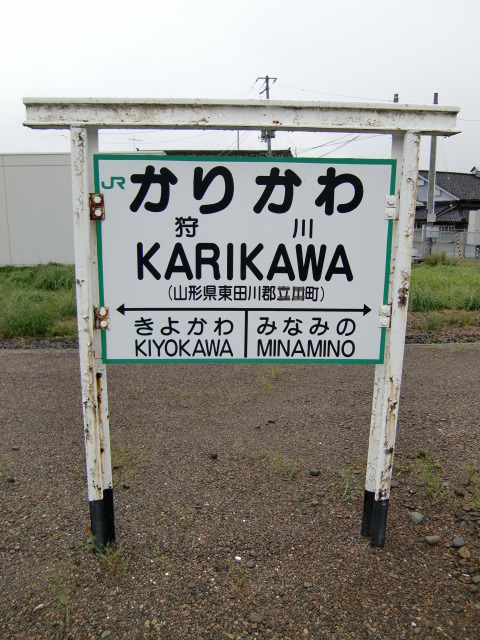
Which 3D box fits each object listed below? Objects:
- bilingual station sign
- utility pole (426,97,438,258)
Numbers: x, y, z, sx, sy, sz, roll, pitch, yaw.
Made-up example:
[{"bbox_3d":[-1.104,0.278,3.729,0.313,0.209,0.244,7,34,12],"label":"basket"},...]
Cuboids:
[{"bbox_3d":[0.025,-0.227,2.118,1.200,0.850,0.040,0,12,-2],"label":"bilingual station sign"},{"bbox_3d":[9.496,-6.986,25.587,0.350,7.970,0.350,1,12,0],"label":"utility pole"}]

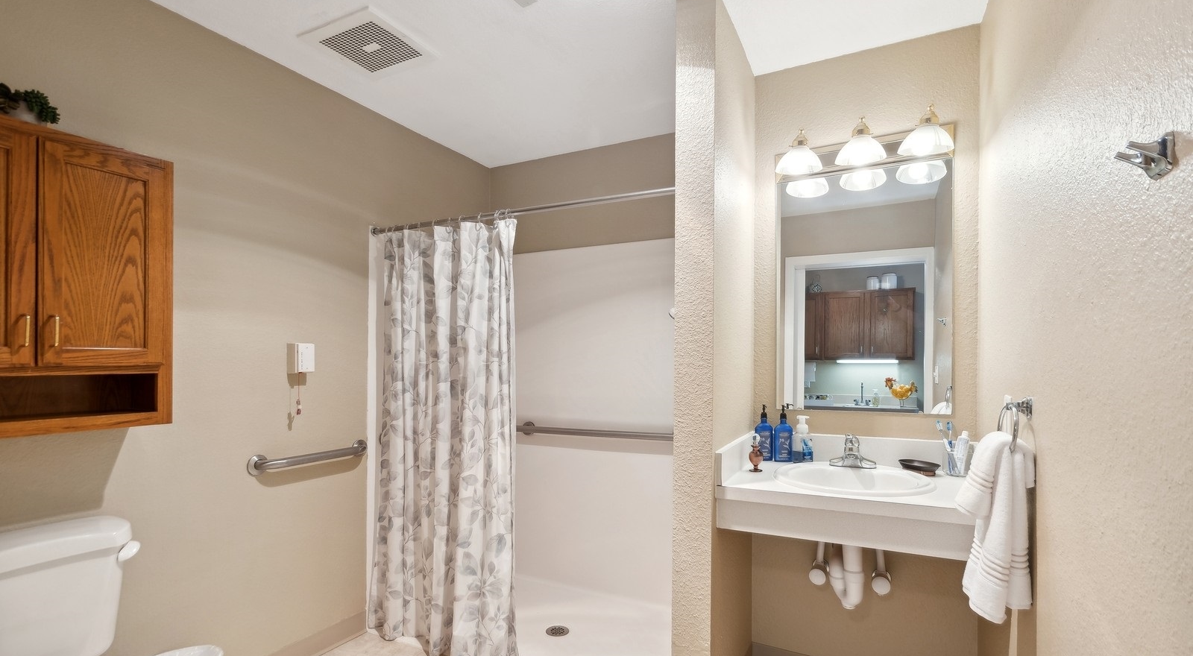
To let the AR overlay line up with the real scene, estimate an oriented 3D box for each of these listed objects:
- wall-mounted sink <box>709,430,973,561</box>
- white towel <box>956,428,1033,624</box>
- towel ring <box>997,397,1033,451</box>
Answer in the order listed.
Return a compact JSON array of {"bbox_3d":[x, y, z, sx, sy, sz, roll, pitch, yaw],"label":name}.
[{"bbox_3d":[0.838,0.511,1.635,0.750,0.235,0.540,-1,-3,26],"label":"wall-mounted sink"},{"bbox_3d":[0.951,0.469,1.190,0.120,0.425,0.170,-1,-3,28],"label":"white towel"},{"bbox_3d":[1.013,0.248,1.210,0.068,0.150,0.140,-1,-3,28],"label":"towel ring"}]

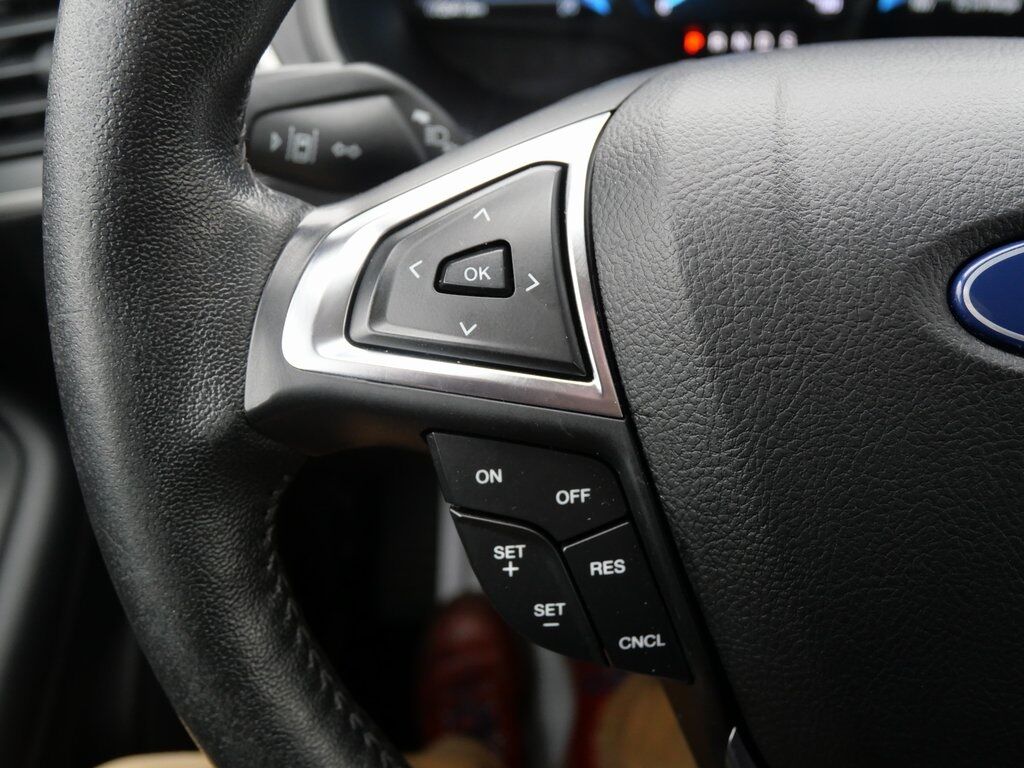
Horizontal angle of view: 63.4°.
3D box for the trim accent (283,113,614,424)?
[{"bbox_3d":[-0.009,-0.025,0.159,0.066,0.055,0.014,6,10,1],"label":"trim accent"}]

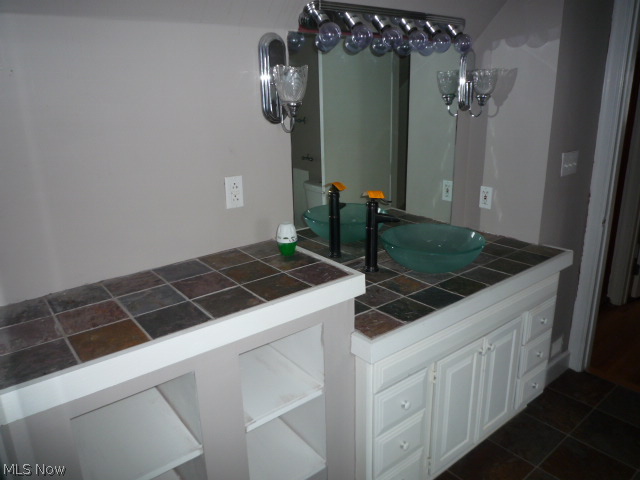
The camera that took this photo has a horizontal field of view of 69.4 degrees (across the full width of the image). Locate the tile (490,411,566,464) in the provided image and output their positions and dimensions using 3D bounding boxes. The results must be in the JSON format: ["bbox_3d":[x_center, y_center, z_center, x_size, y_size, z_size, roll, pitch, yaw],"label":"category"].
[{"bbox_3d":[1.037,0.980,2.323,0.301,0.010,0.264,-15,21,-35],"label":"tile"}]

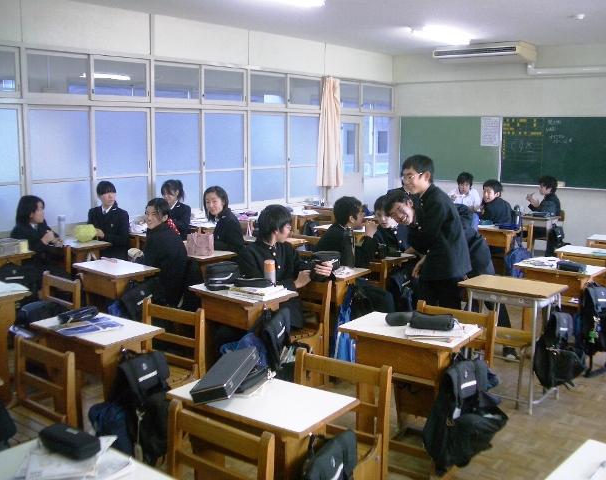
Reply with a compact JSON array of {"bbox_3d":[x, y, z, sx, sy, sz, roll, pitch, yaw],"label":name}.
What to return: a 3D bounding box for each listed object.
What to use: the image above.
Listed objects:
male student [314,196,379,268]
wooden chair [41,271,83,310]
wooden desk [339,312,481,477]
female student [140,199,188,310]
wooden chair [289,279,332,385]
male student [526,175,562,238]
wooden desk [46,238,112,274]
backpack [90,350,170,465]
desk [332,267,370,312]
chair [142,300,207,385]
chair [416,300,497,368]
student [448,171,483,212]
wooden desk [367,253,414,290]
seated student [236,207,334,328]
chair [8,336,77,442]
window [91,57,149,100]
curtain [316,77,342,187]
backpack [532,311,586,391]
[{"bbox_3d":[0.400,0.309,4.980,0.660,1.270,0.480,3,10,12],"label":"male student"},{"bbox_3d":[-1.746,0.651,4.301,0.450,0.768,0.430,7,12,39],"label":"wooden chair"},{"bbox_3d":[0.523,0.809,3.242,0.600,0.765,0.378,6,11,35],"label":"wooden desk"},{"bbox_3d":[-1.080,0.334,4.830,0.620,1.260,0.470,4,10,17],"label":"female student"},{"bbox_3d":[-0.091,0.666,4.127,0.410,0.800,0.430,6,11,29],"label":"wooden chair"},{"bbox_3d":[3.057,-0.221,8.229,0.450,1.170,0.600,7,12,40],"label":"male student"},{"bbox_3d":[-2.049,0.398,5.912,0.600,0.750,0.370,8,12,38],"label":"wooden desk"},{"bbox_3d":[-0.809,0.777,3.058,0.200,0.440,0.300,7,12,37],"label":"backpack"},{"bbox_3d":[0.142,0.583,4.715,0.600,0.765,0.378,7,11,37],"label":"desk"},{"bbox_3d":[-0.804,0.771,3.425,0.410,0.800,0.430,5,11,28],"label":"chair"},{"bbox_3d":[0.715,0.778,3.366,0.430,0.800,0.450,5,10,30],"label":"chair"},{"bbox_3d":[2.071,-0.237,8.383,0.480,1.270,0.600,3,10,17],"label":"student"},{"bbox_3d":[0.576,0.482,5.362,0.378,0.765,0.600,-8,12,-41],"label":"wooden desk"},{"bbox_3d":[-0.130,0.422,4.330,0.600,1.270,0.680,0,10,-5],"label":"seated student"},{"bbox_3d":[-1.286,0.882,2.851,0.450,0.768,0.430,6,11,35],"label":"chair"},{"bbox_3d":[-1.874,-1.668,6.691,0.055,0.458,0.723,8,12,40],"label":"window"},{"bbox_3d":[0.374,-1.548,9.338,0.140,1.560,0.480,7,12,40],"label":"curtain"},{"bbox_3d":[1.585,0.667,4.016,0.275,0.435,0.180,-6,10,-29],"label":"backpack"}]

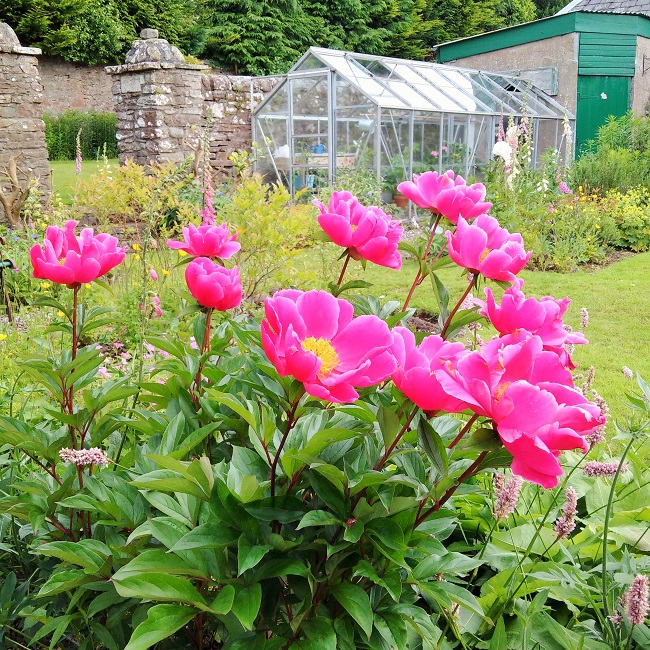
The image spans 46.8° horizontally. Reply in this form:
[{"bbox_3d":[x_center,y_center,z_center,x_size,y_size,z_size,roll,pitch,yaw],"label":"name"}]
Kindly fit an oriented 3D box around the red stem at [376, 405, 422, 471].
[{"bbox_3d":[0.093,0.145,0.960,0.009,0.108,0.009,36,-11,0],"label":"red stem"}]

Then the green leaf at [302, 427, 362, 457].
[{"bbox_3d":[0.009,0.143,0.920,0.072,0.030,0.045,-1,13,0],"label":"green leaf"}]

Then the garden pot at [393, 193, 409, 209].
[{"bbox_3d":[0.933,-1.490,9.100,0.205,0.190,0.205,-1,13,0],"label":"garden pot"}]

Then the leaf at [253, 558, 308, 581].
[{"bbox_3d":[-0.053,0.293,0.900,0.068,0.024,0.045,-1,13,0],"label":"leaf"}]

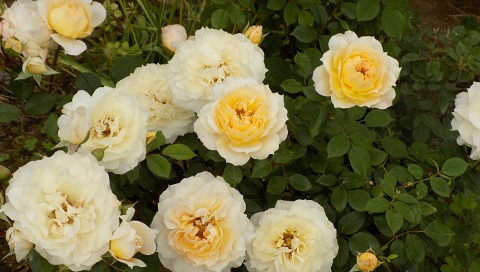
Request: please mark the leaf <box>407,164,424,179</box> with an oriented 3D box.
[{"bbox_3d":[0.192,0.039,1.300,0.015,0.004,0.022,-38,65,-21],"label":"leaf"}]

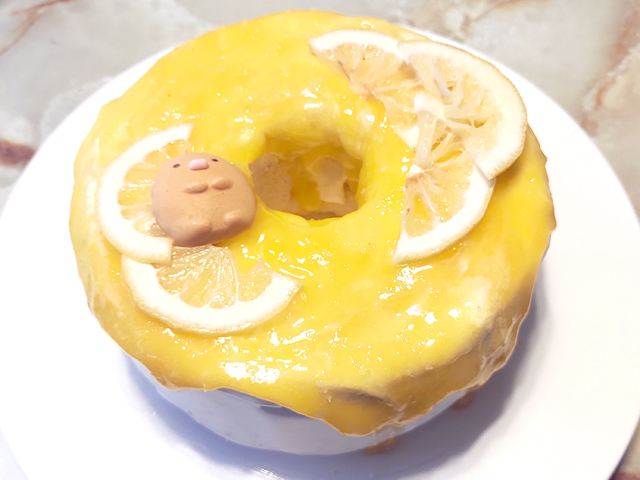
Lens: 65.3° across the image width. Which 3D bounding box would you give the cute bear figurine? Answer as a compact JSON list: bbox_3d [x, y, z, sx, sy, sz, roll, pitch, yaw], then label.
[{"bbox_3d":[-0.035,-0.012,0.152,0.031,0.019,0.029,-12,71,-7],"label":"cute bear figurine"}]

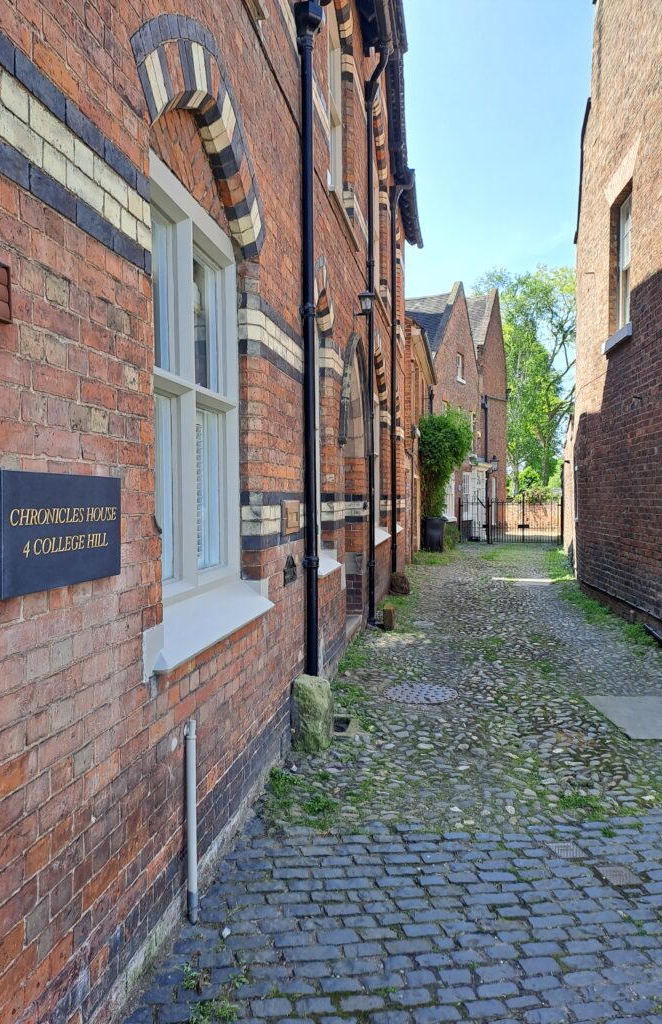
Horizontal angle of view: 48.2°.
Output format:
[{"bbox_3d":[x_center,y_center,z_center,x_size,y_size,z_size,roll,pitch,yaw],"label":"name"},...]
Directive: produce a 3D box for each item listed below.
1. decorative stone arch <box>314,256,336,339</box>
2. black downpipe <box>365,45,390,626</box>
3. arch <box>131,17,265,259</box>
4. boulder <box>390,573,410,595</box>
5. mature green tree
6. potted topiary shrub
[{"bbox_3d":[-0.103,-1.805,6.056,0.150,0.555,0.930,0,1,10],"label":"decorative stone arch"},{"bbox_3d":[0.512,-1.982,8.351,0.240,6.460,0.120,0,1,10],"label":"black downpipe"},{"bbox_3d":[-0.578,-1.746,3.327,0.150,0.755,1.745,0,1,10],"label":"arch"},{"bbox_3d":[1.001,1.054,10.961,0.270,0.285,0.270,0,1,10],"label":"boulder"},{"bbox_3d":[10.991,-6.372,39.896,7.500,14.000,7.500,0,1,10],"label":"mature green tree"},{"bbox_3d":[3.025,-0.873,19.586,1.400,3.800,1.420,0,1,10],"label":"potted topiary shrub"}]

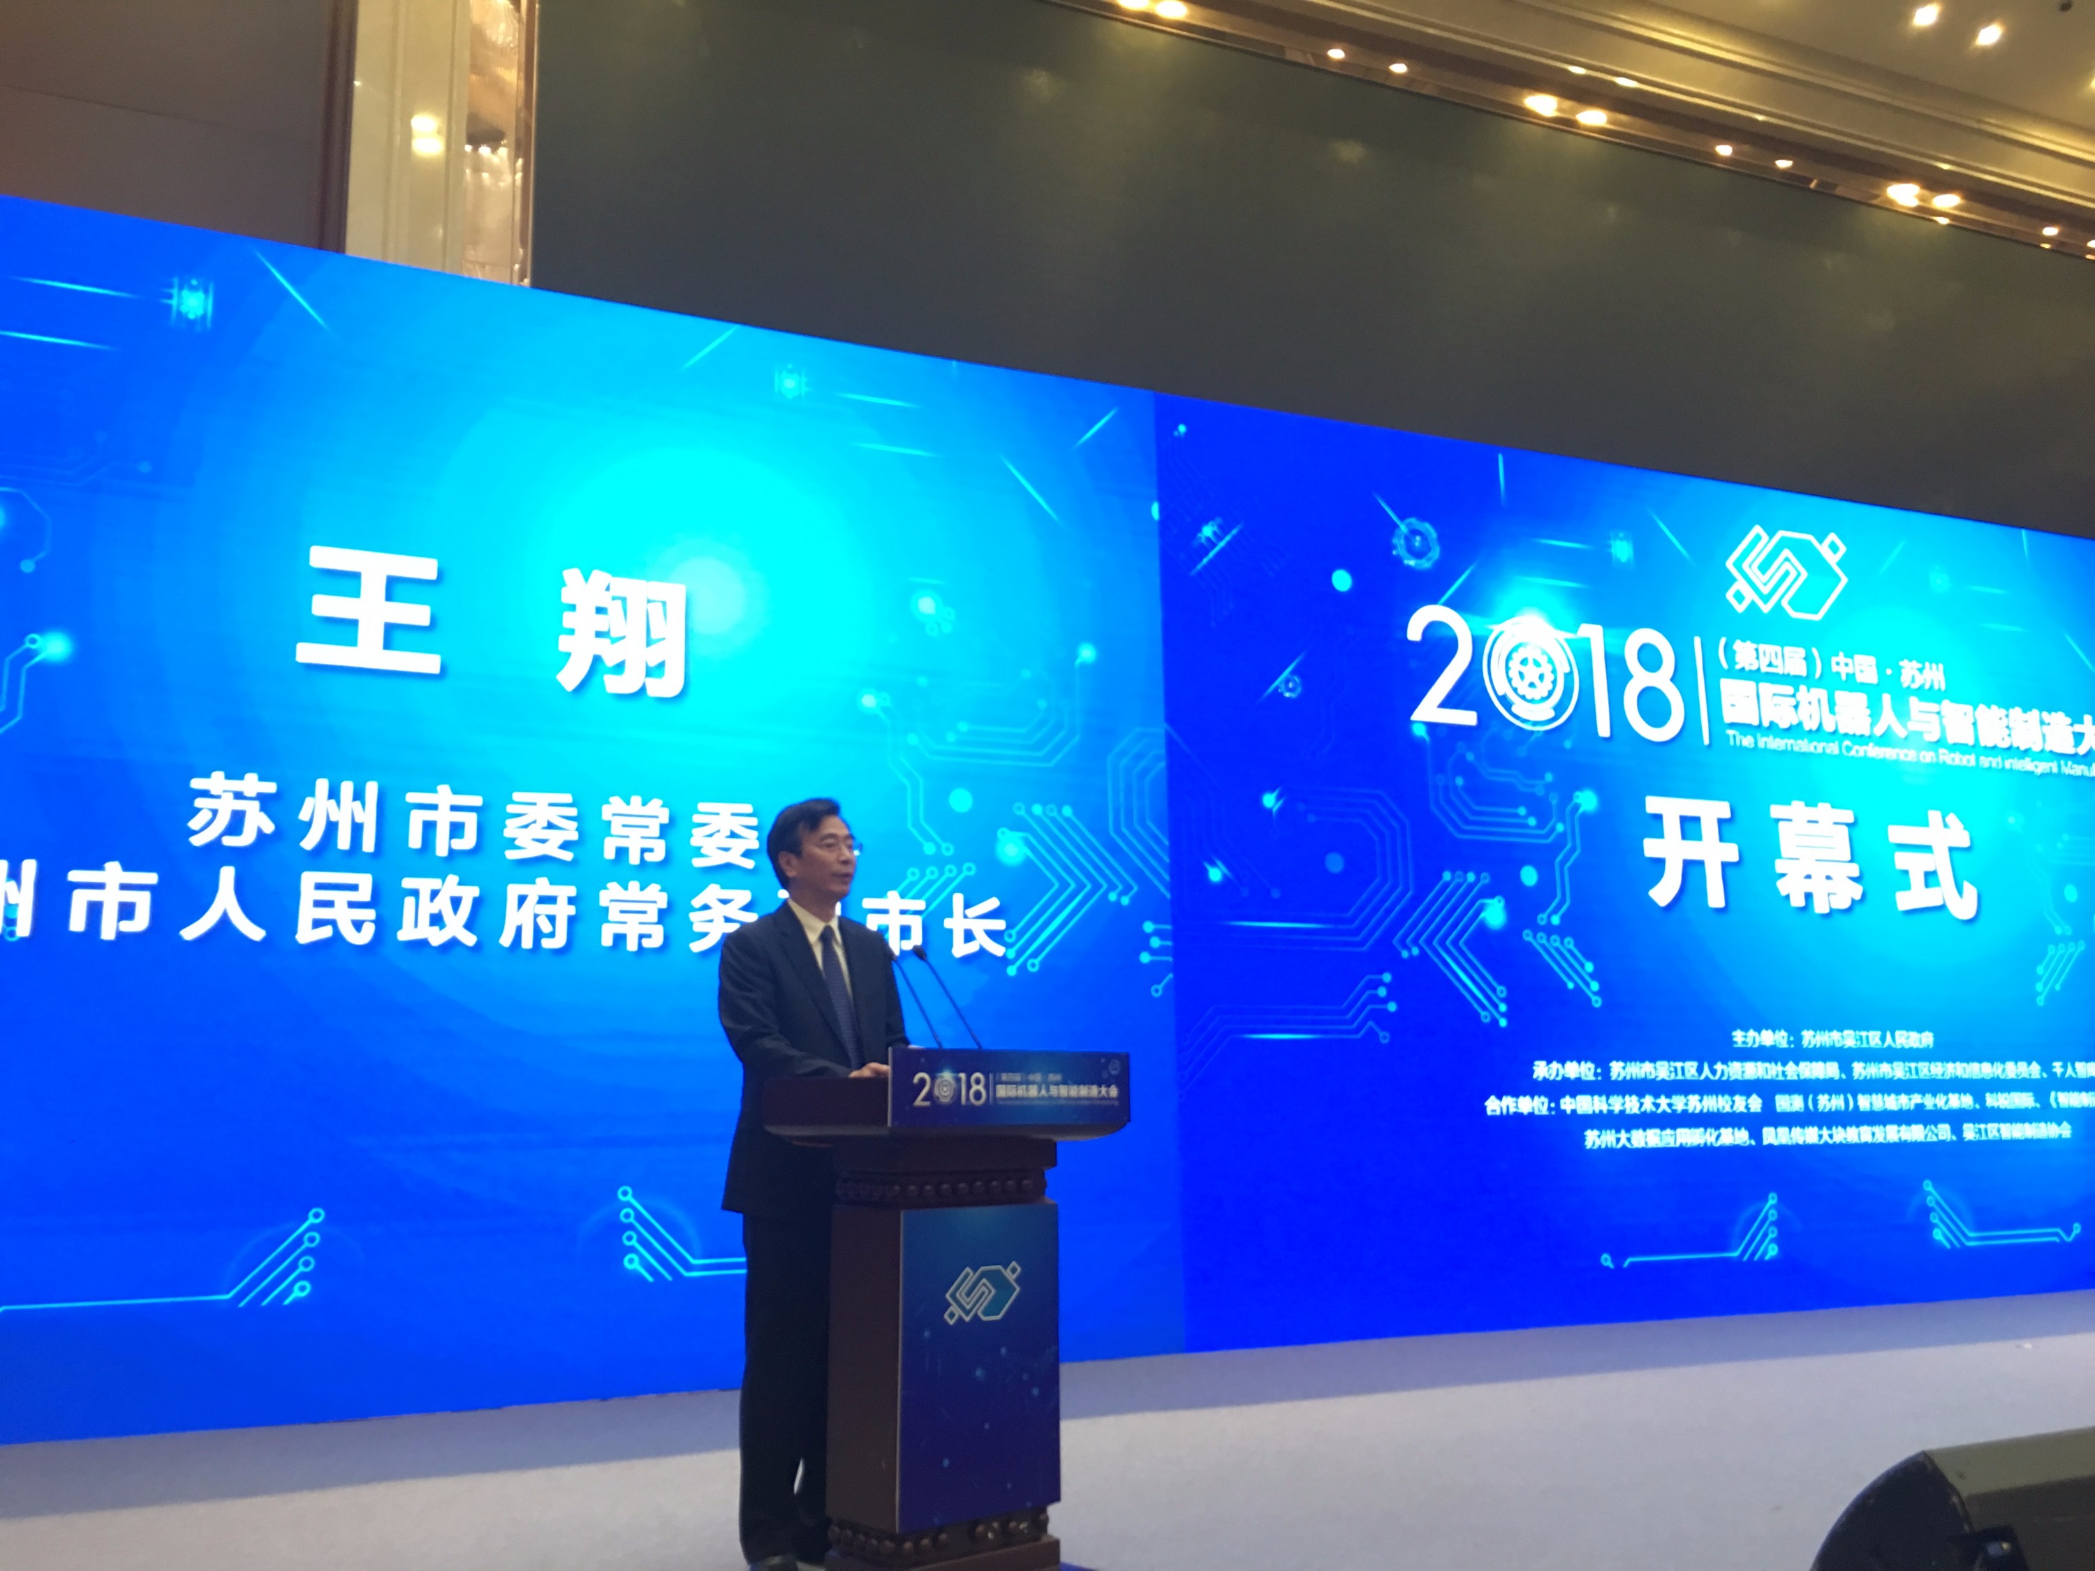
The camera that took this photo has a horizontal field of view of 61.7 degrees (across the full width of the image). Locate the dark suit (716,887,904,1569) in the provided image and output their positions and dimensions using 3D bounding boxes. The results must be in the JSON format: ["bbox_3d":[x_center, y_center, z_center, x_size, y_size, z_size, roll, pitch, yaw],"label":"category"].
[{"bbox_3d":[-0.533,0.985,3.998,0.490,1.456,0.370,8,-14,-39],"label":"dark suit"}]

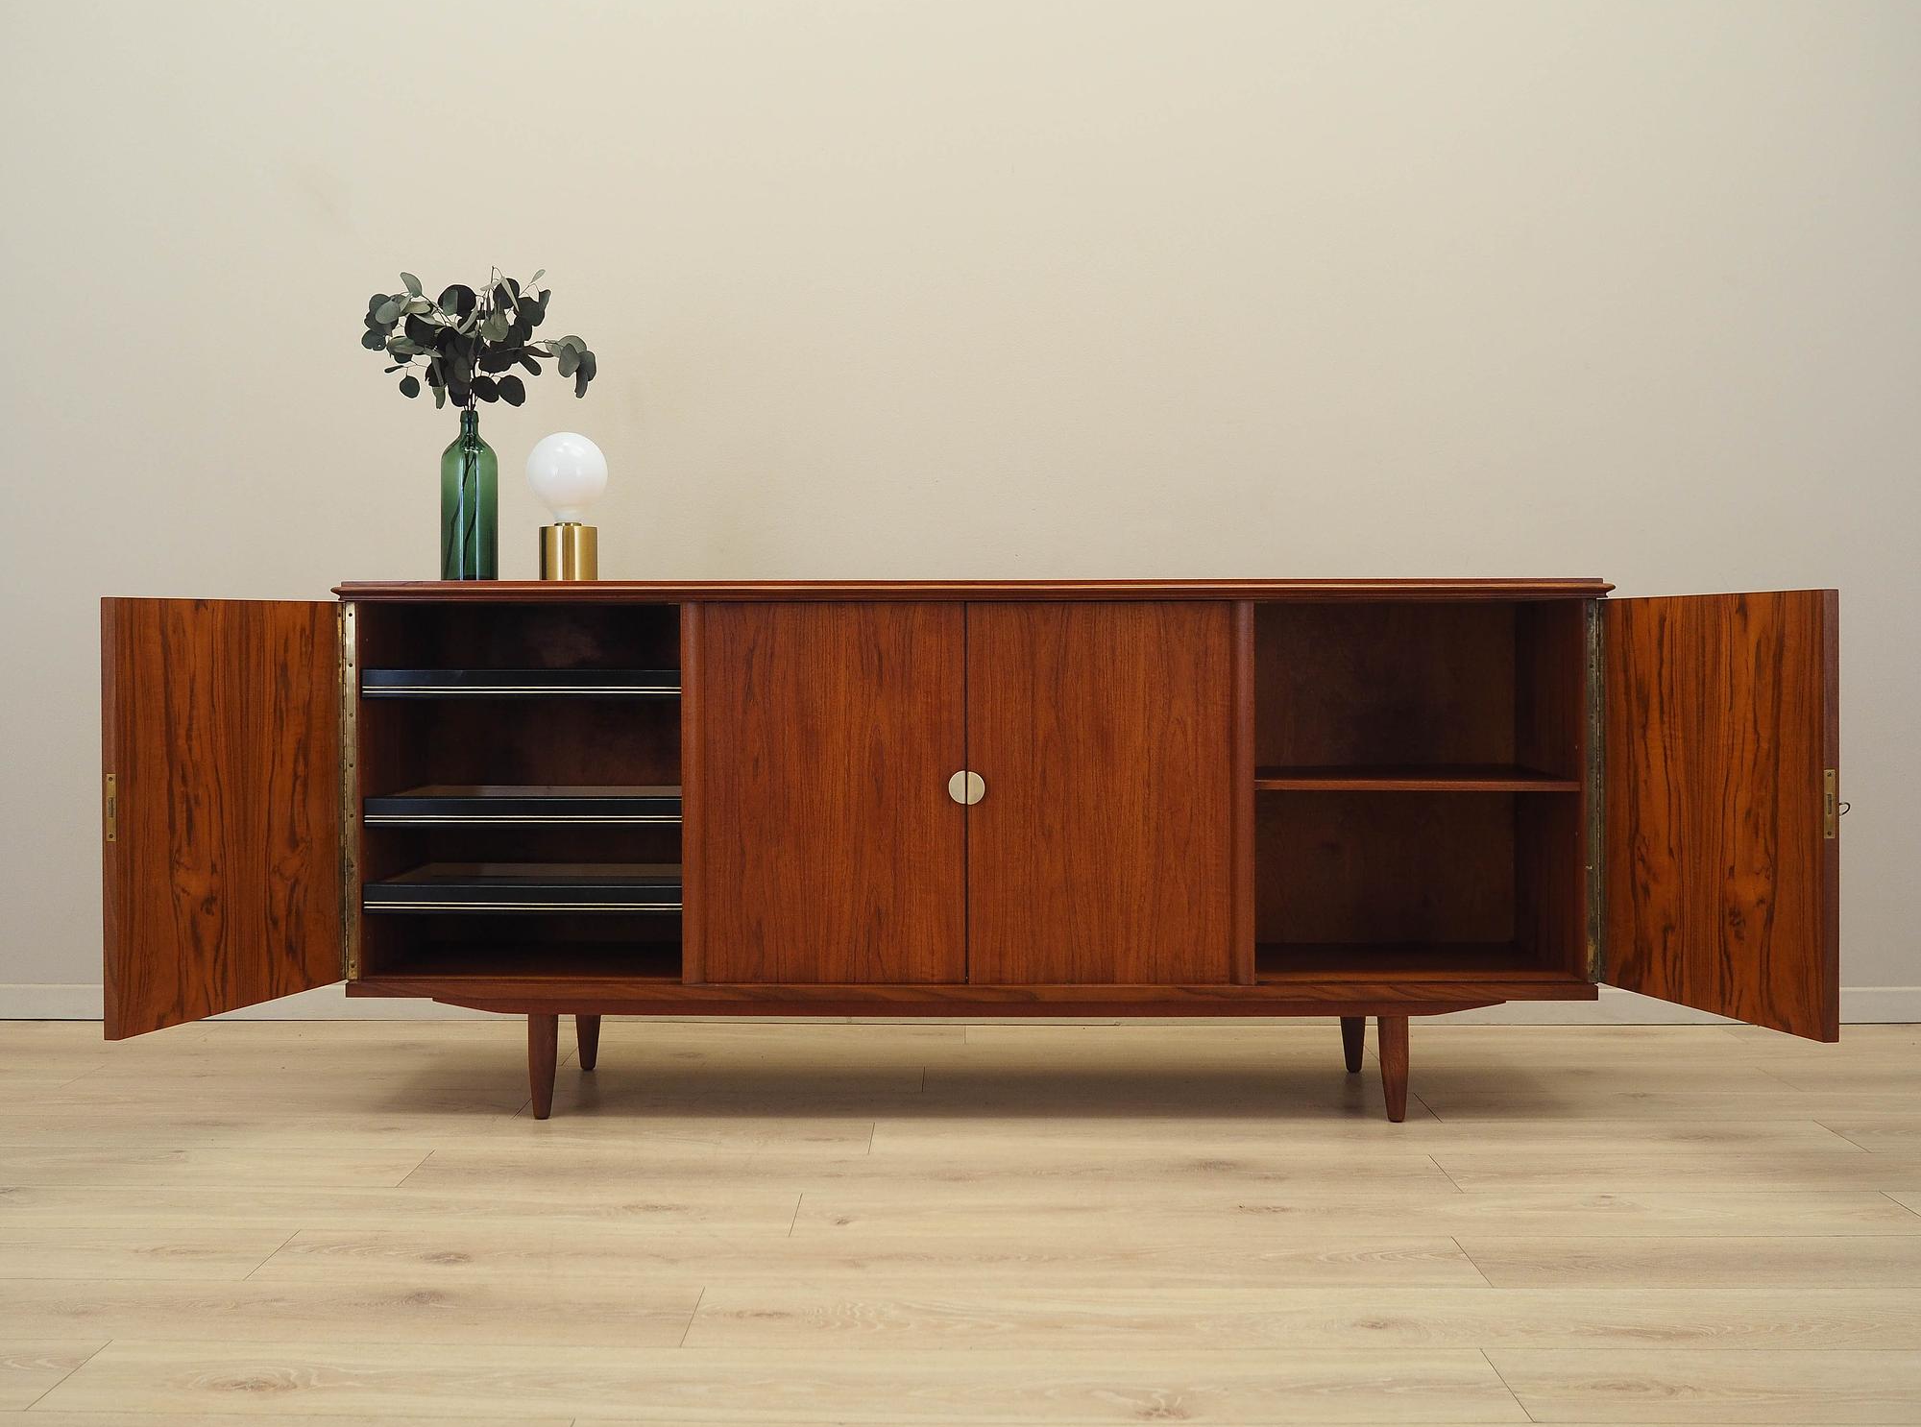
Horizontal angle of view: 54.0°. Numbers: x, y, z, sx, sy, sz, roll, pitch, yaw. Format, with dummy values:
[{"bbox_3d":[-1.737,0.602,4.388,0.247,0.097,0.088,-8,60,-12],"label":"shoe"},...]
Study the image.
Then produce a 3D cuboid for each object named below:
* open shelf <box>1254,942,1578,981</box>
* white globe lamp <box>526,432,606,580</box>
[{"bbox_3d":[0.674,0.390,2.938,0.479,0.022,0.360,0,2,1],"label":"open shelf"},{"bbox_3d":[-0.634,-0.329,3.042,0.129,0.246,0.129,0,2,1],"label":"white globe lamp"}]

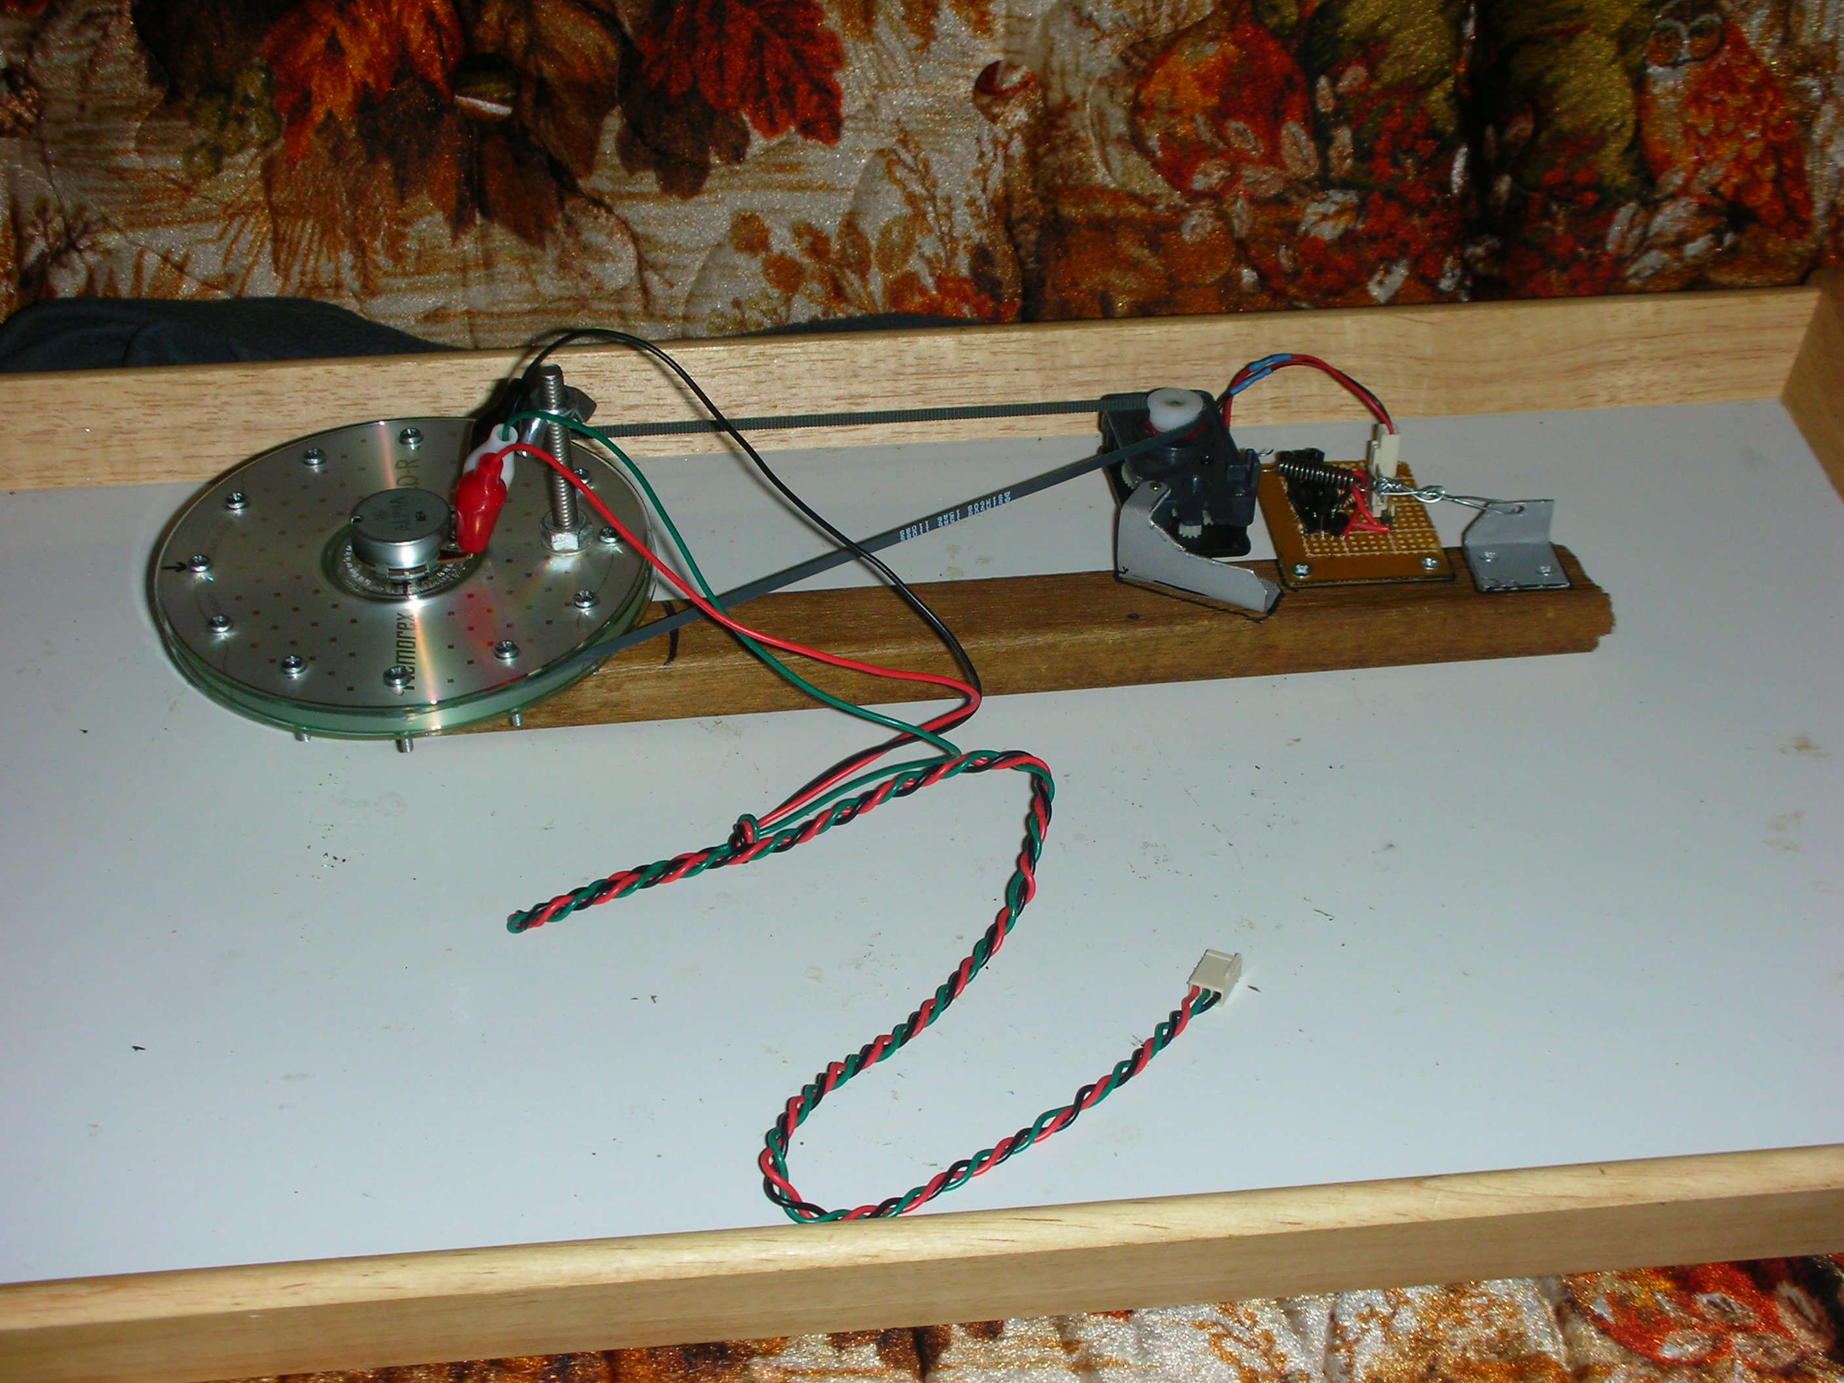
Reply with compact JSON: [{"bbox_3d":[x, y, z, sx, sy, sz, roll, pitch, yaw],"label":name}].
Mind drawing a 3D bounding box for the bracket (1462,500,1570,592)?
[{"bbox_3d":[0.154,-0.037,0.836,0.023,0.014,0.020,-3,37,-4],"label":"bracket"}]

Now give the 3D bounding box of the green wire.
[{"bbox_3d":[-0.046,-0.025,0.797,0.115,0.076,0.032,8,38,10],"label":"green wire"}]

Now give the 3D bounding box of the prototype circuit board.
[{"bbox_3d":[0.113,-0.044,0.856,0.043,0.003,0.055,-2,37,-3],"label":"prototype circuit board"}]

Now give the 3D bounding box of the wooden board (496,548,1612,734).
[{"bbox_3d":[0.021,-0.013,0.831,0.310,0.018,0.028,-4,37,-6],"label":"wooden board"}]

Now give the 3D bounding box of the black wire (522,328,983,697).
[{"bbox_3d":[-0.042,-0.044,0.808,0.116,0.086,0.033,8,38,10],"label":"black wire"}]

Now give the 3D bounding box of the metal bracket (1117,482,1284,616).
[{"bbox_3d":[0.071,-0.037,0.828,0.041,0.023,0.015,14,39,18],"label":"metal bracket"}]

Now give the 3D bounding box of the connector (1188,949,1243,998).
[{"bbox_3d":[0.067,0.065,0.738,0.008,0.005,0.012,16,40,20],"label":"connector"}]

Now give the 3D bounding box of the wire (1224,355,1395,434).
[{"bbox_3d":[0.103,-0.077,0.854,0.044,0.023,0.009,3,37,3],"label":"wire"}]

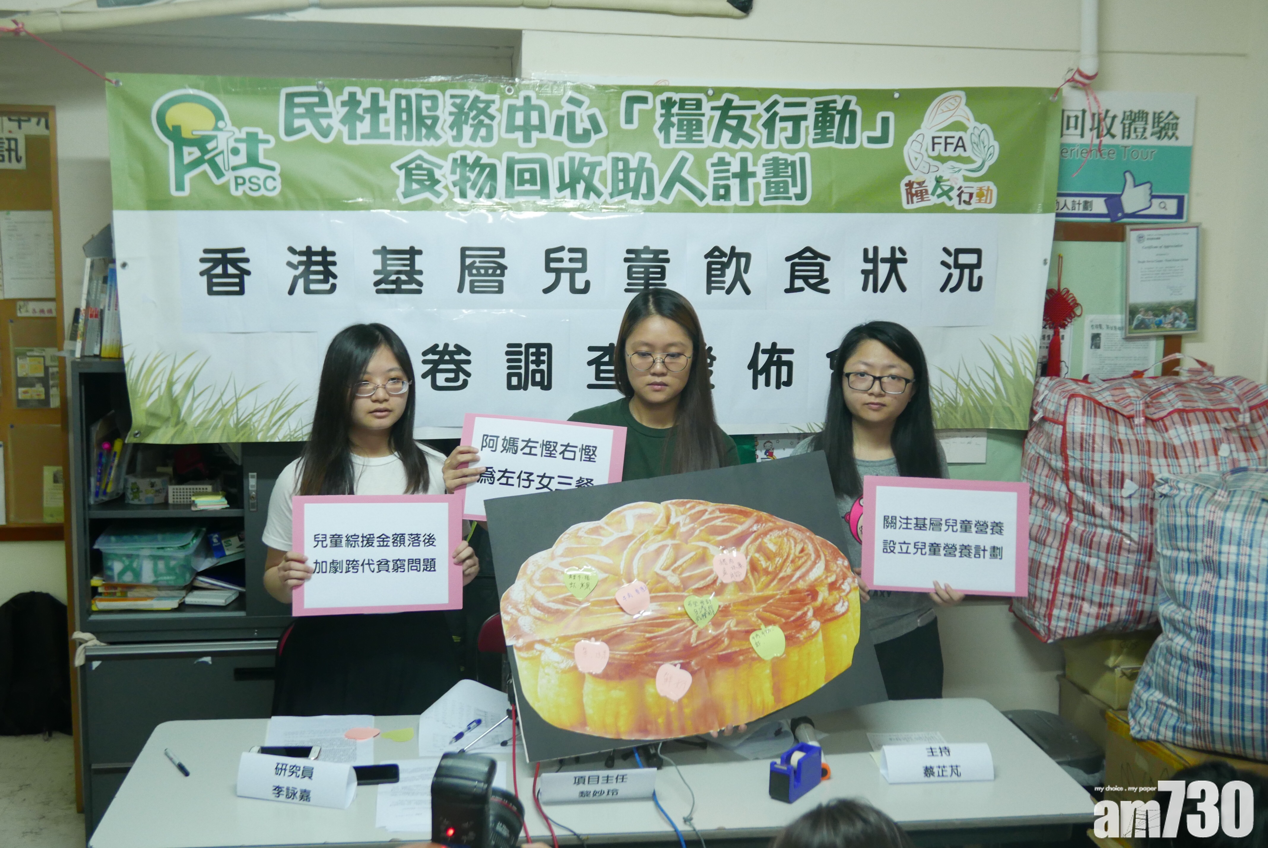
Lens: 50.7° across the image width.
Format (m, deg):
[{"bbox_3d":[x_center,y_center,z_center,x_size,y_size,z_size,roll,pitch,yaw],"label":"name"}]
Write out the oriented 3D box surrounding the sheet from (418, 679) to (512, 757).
[{"bbox_3d":[-0.333,0.599,2.767,0.220,0.075,0.265,0,8,-7],"label":"sheet"}]

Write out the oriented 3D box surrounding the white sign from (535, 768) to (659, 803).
[{"bbox_3d":[-0.069,0.653,2.466,0.212,0.064,0.070,0,8,-8],"label":"white sign"}]

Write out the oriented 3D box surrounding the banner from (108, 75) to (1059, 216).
[{"bbox_3d":[-0.064,-0.706,3.418,2.440,0.340,0.040,0,8,-9],"label":"banner"}]

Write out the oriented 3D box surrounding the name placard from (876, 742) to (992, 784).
[{"bbox_3d":[0.585,0.646,2.597,0.212,0.062,0.088,0,8,-8],"label":"name placard"}]

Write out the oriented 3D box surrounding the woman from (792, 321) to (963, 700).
[{"bbox_3d":[0.526,0.561,3.047,0.430,1.578,0.400,2,8,4],"label":"woman"}]

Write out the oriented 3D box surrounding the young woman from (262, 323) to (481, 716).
[{"bbox_3d":[-0.564,0.568,2.916,0.470,1.565,0.380,-1,9,-13],"label":"young woman"}]

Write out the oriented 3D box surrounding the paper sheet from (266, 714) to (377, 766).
[{"bbox_3d":[-0.629,0.637,2.689,0.213,0.012,0.297,-1,8,-10],"label":"paper sheet"}]

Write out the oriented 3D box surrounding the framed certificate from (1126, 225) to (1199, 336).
[{"bbox_3d":[1.487,-0.403,3.774,0.229,0.315,0.020,-4,9,-8],"label":"framed certificate"}]

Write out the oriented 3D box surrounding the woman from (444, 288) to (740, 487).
[{"bbox_3d":[-0.076,0.526,2.983,0.600,1.645,0.420,1,8,-2],"label":"woman"}]

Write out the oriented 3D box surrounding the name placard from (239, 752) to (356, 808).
[{"bbox_3d":[-0.609,0.643,2.450,0.212,0.070,0.082,3,9,13],"label":"name placard"}]

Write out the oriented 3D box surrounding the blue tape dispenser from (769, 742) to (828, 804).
[{"bbox_3d":[0.305,0.652,2.507,0.047,0.069,0.122,7,10,33],"label":"blue tape dispenser"}]

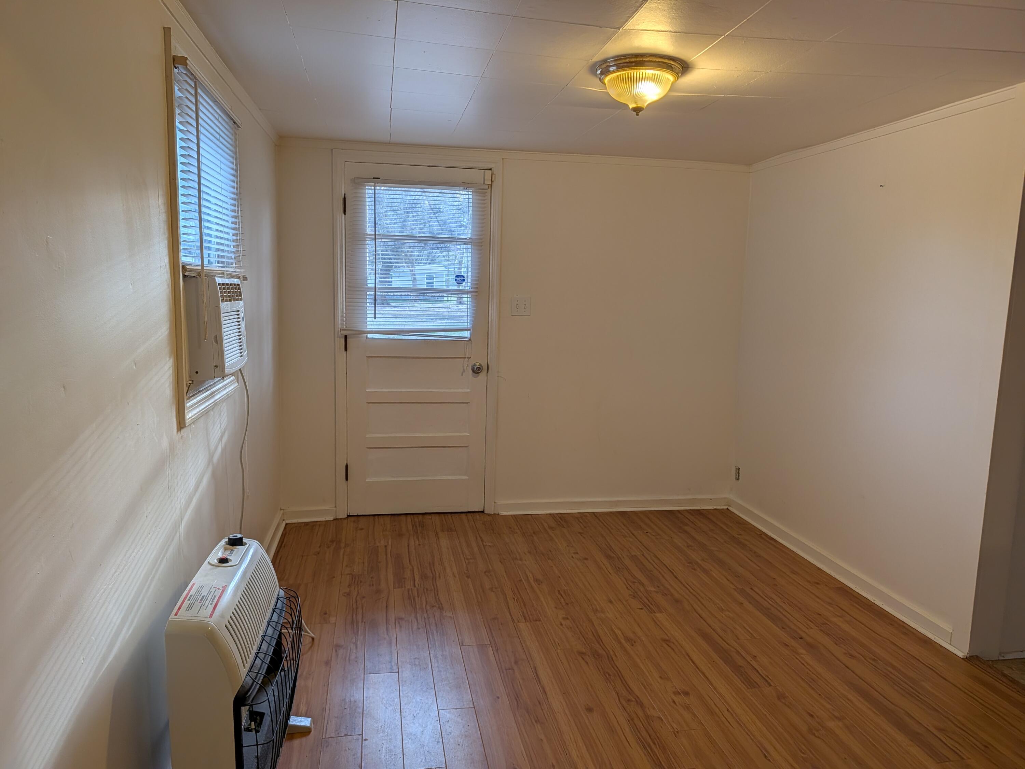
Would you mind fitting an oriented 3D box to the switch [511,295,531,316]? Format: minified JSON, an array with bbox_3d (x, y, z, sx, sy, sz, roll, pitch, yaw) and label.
[{"bbox_3d":[0.053,-0.461,4.207,0.114,0.114,0.014,0,8,-10],"label":"switch"}]

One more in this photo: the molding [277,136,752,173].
[{"bbox_3d":[0.095,-1.315,4.086,2.780,0.048,0.025,0,8,-10],"label":"molding"}]

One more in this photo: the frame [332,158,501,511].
[{"bbox_3d":[-0.554,-0.248,4.165,0.950,2.120,0.100,0,8,-10],"label":"frame"}]

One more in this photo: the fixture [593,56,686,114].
[{"bbox_3d":[0.440,-1.025,2.483,0.300,0.160,0.300,0,8,-10],"label":"fixture"}]

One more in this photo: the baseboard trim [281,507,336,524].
[{"bbox_3d":[-1.186,0.765,4.153,0.300,0.085,0.025,0,8,-10],"label":"baseboard trim"}]

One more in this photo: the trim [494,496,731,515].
[{"bbox_3d":[0.652,0.766,4.486,1.540,0.085,0.025,0,8,-10],"label":"trim"}]

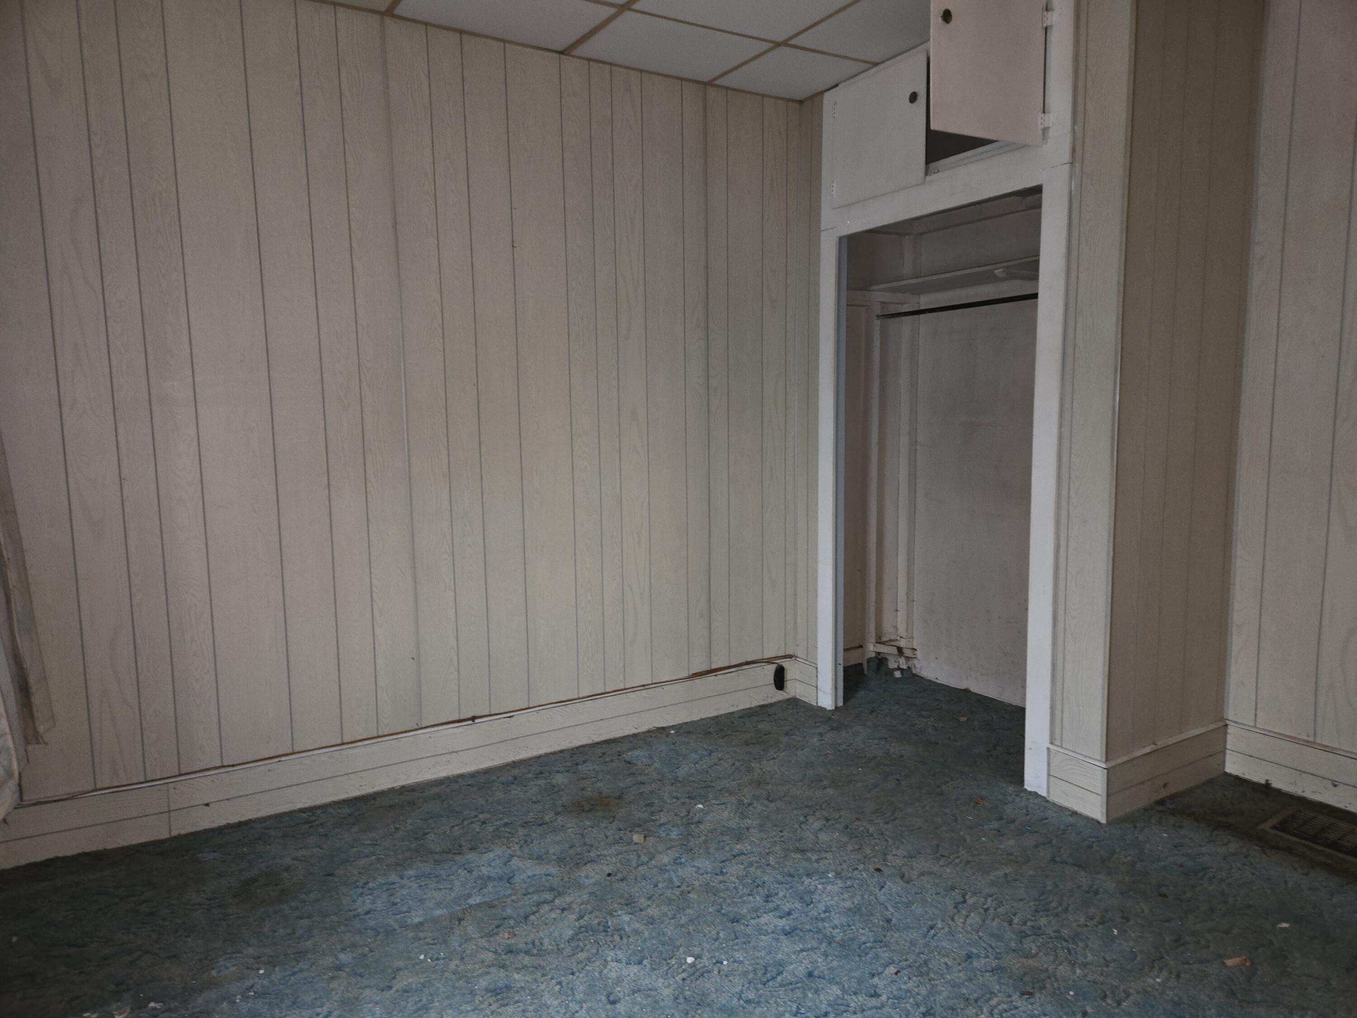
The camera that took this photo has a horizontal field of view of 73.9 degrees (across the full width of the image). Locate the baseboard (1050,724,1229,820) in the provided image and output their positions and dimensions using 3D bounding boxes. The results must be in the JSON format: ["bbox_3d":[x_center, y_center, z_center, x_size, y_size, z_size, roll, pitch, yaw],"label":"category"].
[{"bbox_3d":[1.544,0.843,3.011,0.661,0.181,0.207,-5,8,-30],"label":"baseboard"}]

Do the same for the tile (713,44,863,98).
[{"bbox_3d":[0.430,-1.654,3.420,0.436,0.020,0.418,-5,8,-30],"label":"tile"}]

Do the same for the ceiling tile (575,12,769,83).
[{"bbox_3d":[-0.027,-1.615,3.151,0.593,0.020,0.418,-5,8,-30],"label":"ceiling tile"}]

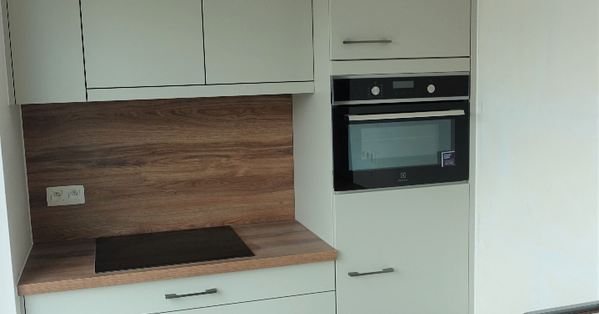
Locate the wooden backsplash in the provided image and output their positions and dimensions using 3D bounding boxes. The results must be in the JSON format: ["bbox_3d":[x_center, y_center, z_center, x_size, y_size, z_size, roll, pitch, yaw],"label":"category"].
[{"bbox_3d":[-0.603,0.043,2.754,1.192,0.601,0.020,-4,8,-15],"label":"wooden backsplash"}]

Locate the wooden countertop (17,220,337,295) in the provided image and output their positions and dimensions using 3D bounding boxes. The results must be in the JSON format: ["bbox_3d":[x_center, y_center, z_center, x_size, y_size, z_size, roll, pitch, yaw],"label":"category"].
[{"bbox_3d":[-0.499,0.395,2.509,1.186,0.036,0.588,-4,8,-15],"label":"wooden countertop"}]

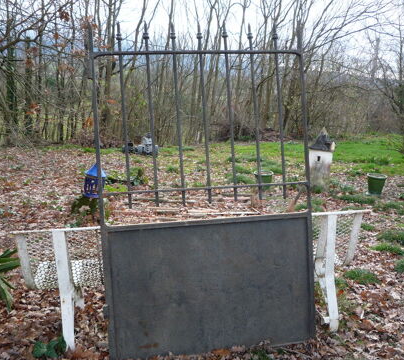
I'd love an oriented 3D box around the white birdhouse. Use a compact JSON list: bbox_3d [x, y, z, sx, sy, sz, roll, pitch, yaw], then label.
[{"bbox_3d":[1.745,-0.289,6.100,0.380,0.900,0.380,6,11,10],"label":"white birdhouse"}]

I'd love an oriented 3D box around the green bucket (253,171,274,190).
[{"bbox_3d":[0.887,0.007,5.950,0.295,0.270,0.295,0,11,0],"label":"green bucket"}]

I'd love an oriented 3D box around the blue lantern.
[{"bbox_3d":[-1.228,0.008,4.750,0.250,0.385,0.250,6,10,0],"label":"blue lantern"}]

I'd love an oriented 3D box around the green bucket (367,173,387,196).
[{"bbox_3d":[2.430,0.061,5.800,0.285,0.275,0.285,4,10,0],"label":"green bucket"}]

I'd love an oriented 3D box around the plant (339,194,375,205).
[{"bbox_3d":[2.037,0.259,5.450,0.490,0.090,0.300,0,11,0],"label":"plant"}]

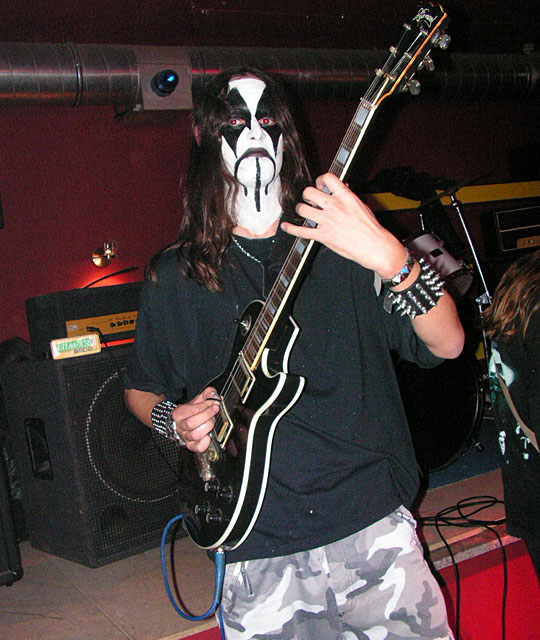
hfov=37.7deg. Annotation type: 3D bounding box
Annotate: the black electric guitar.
[{"bbox_3d":[0.043,-0.050,1.283,0.078,0.965,0.326,12,24,-32],"label":"black electric guitar"}]

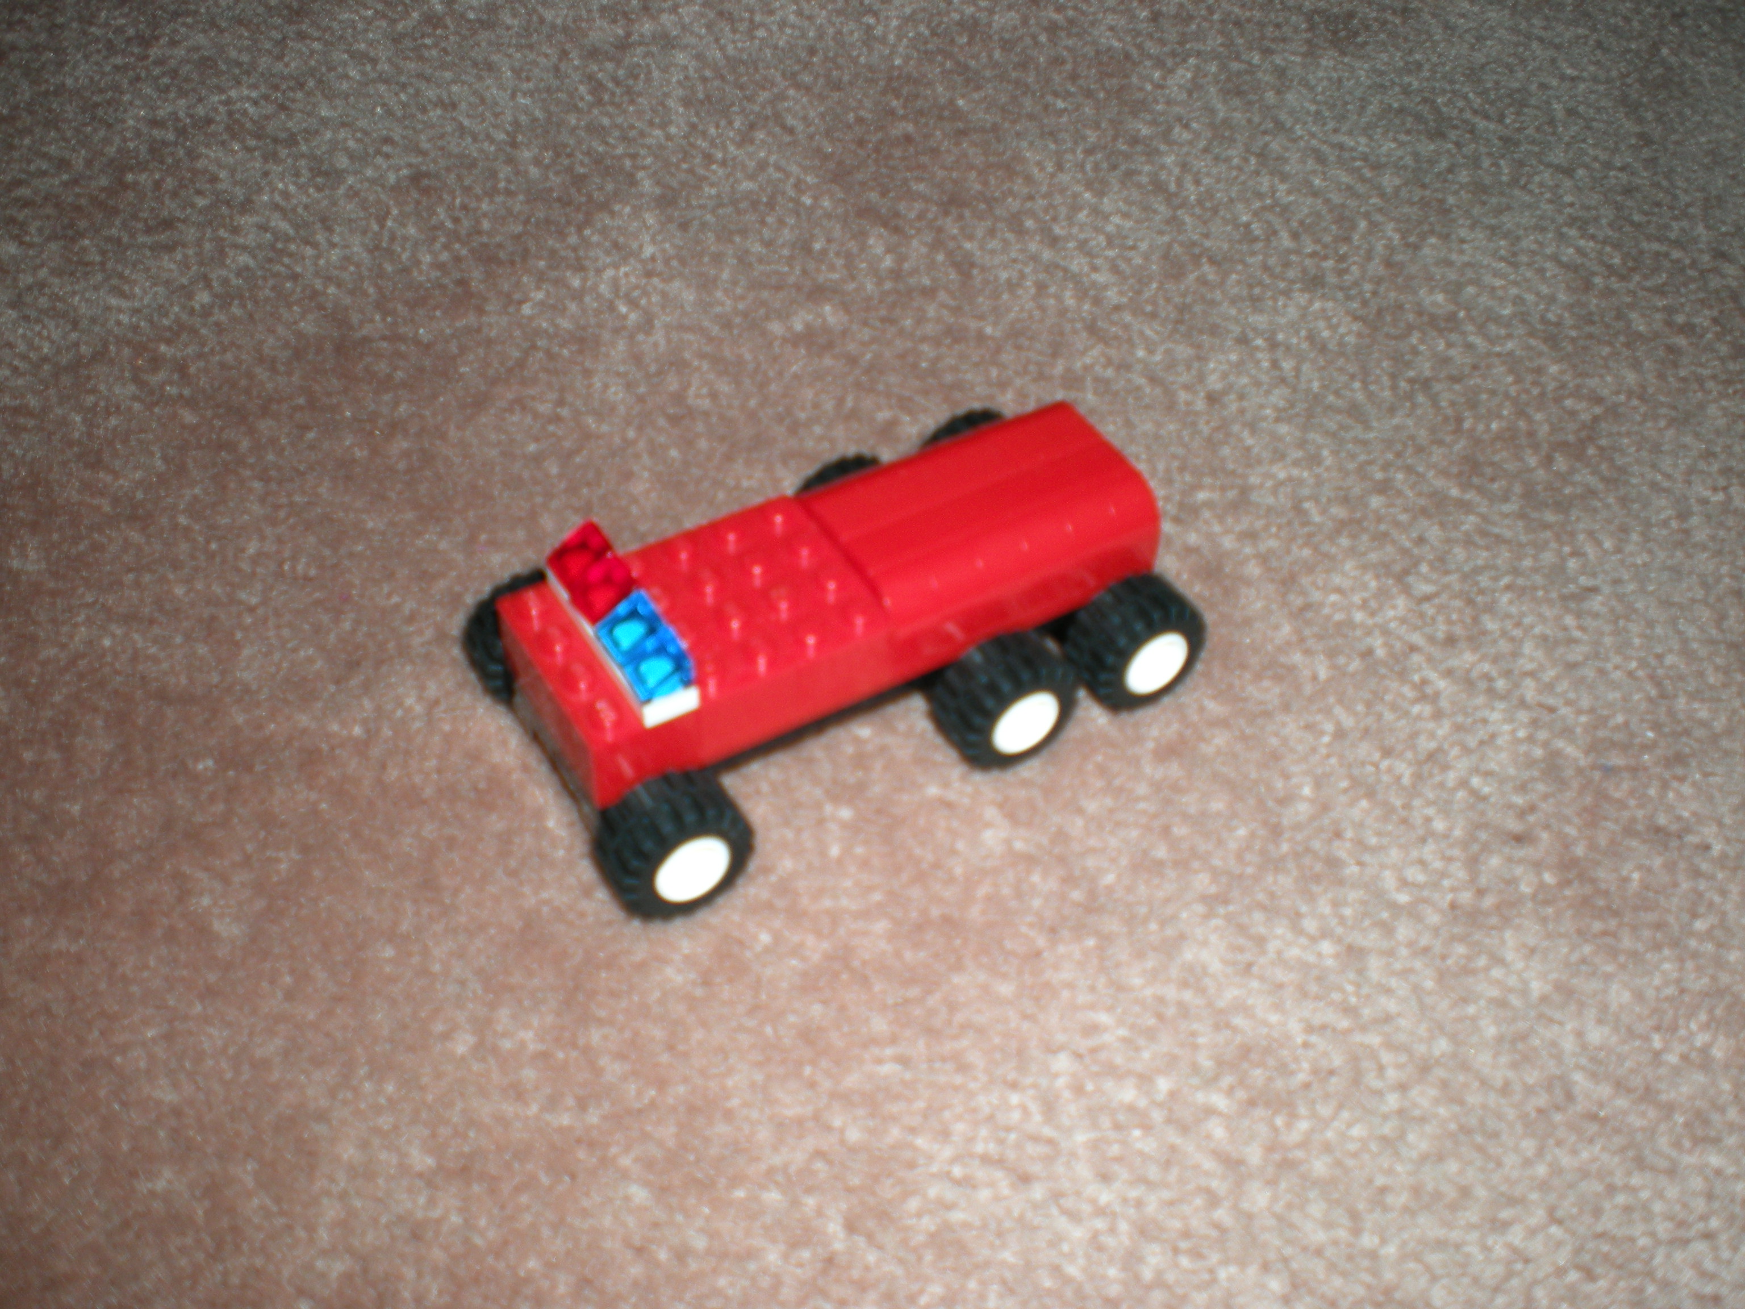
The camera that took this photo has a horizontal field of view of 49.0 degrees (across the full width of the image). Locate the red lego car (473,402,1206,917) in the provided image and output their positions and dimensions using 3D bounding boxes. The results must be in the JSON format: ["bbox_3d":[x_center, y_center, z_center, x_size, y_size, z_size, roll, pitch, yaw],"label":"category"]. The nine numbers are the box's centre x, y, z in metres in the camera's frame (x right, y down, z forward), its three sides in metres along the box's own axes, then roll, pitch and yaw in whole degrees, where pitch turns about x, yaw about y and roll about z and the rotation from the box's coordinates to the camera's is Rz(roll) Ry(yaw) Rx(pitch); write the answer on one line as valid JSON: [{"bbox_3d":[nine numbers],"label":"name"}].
[{"bbox_3d":[-0.004,-0.008,0.292,0.101,0.038,0.055,-22,52,-21],"label":"red lego car"}]

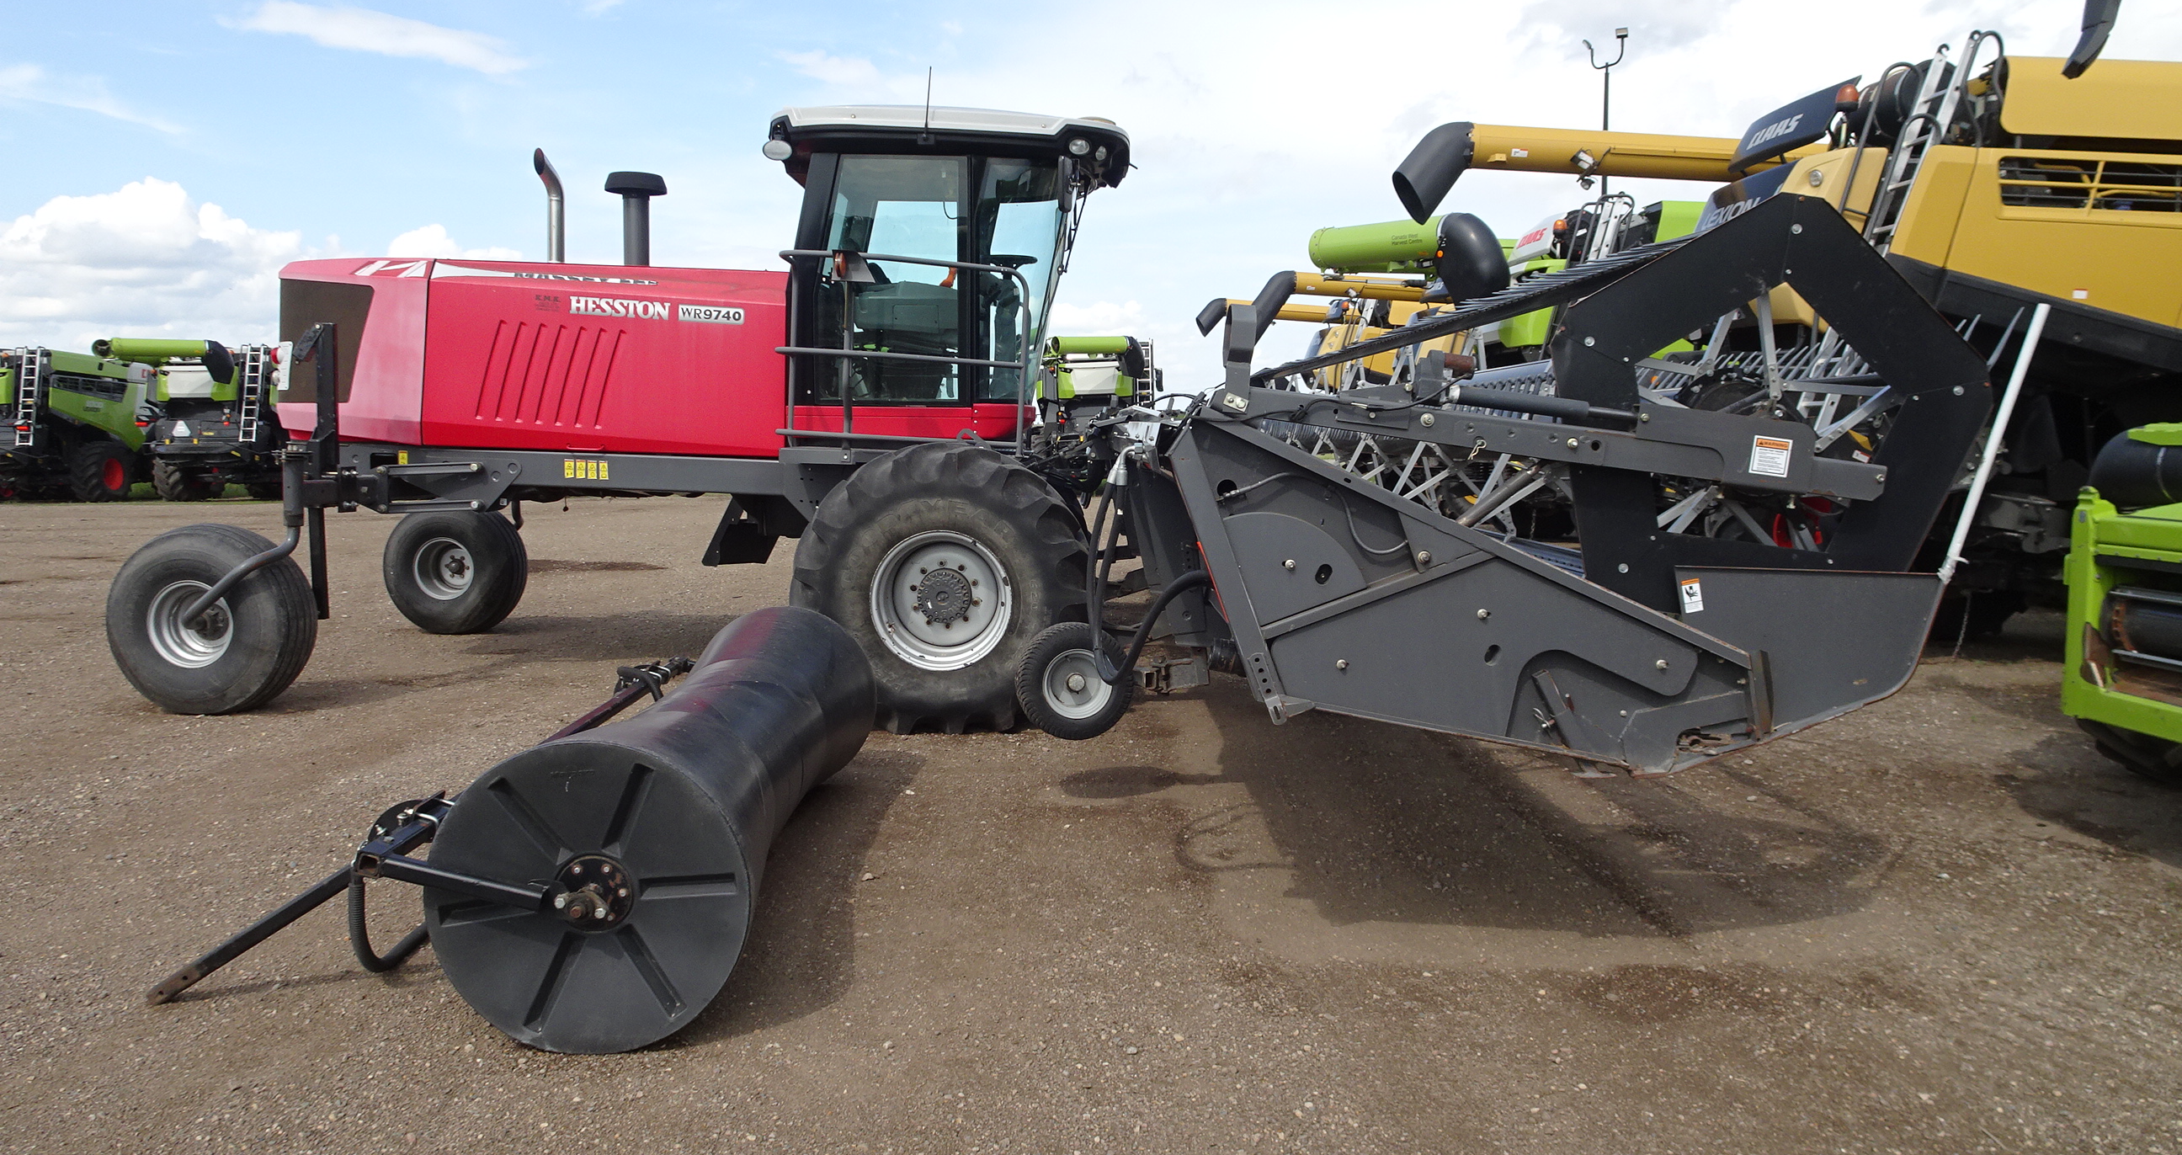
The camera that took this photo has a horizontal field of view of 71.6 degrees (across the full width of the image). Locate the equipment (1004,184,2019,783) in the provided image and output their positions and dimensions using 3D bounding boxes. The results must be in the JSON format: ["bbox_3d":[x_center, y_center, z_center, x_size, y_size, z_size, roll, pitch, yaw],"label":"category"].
[{"bbox_3d":[1.000,-0.751,9.371,2.600,1.480,11.000,0,5,0],"label":"equipment"}]

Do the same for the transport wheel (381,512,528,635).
[{"bbox_3d":[-4.700,-0.031,11.245,1.000,1.000,0.420,-1,5,-8],"label":"transport wheel"}]

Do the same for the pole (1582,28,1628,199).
[{"bbox_3d":[12.450,-7.593,36.956,1.050,11.300,0.700,0,5,0],"label":"pole"}]

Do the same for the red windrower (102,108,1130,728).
[{"bbox_3d":[-2.420,-1.071,9.361,5.280,3.420,3.650,0,5,0],"label":"red windrower"}]

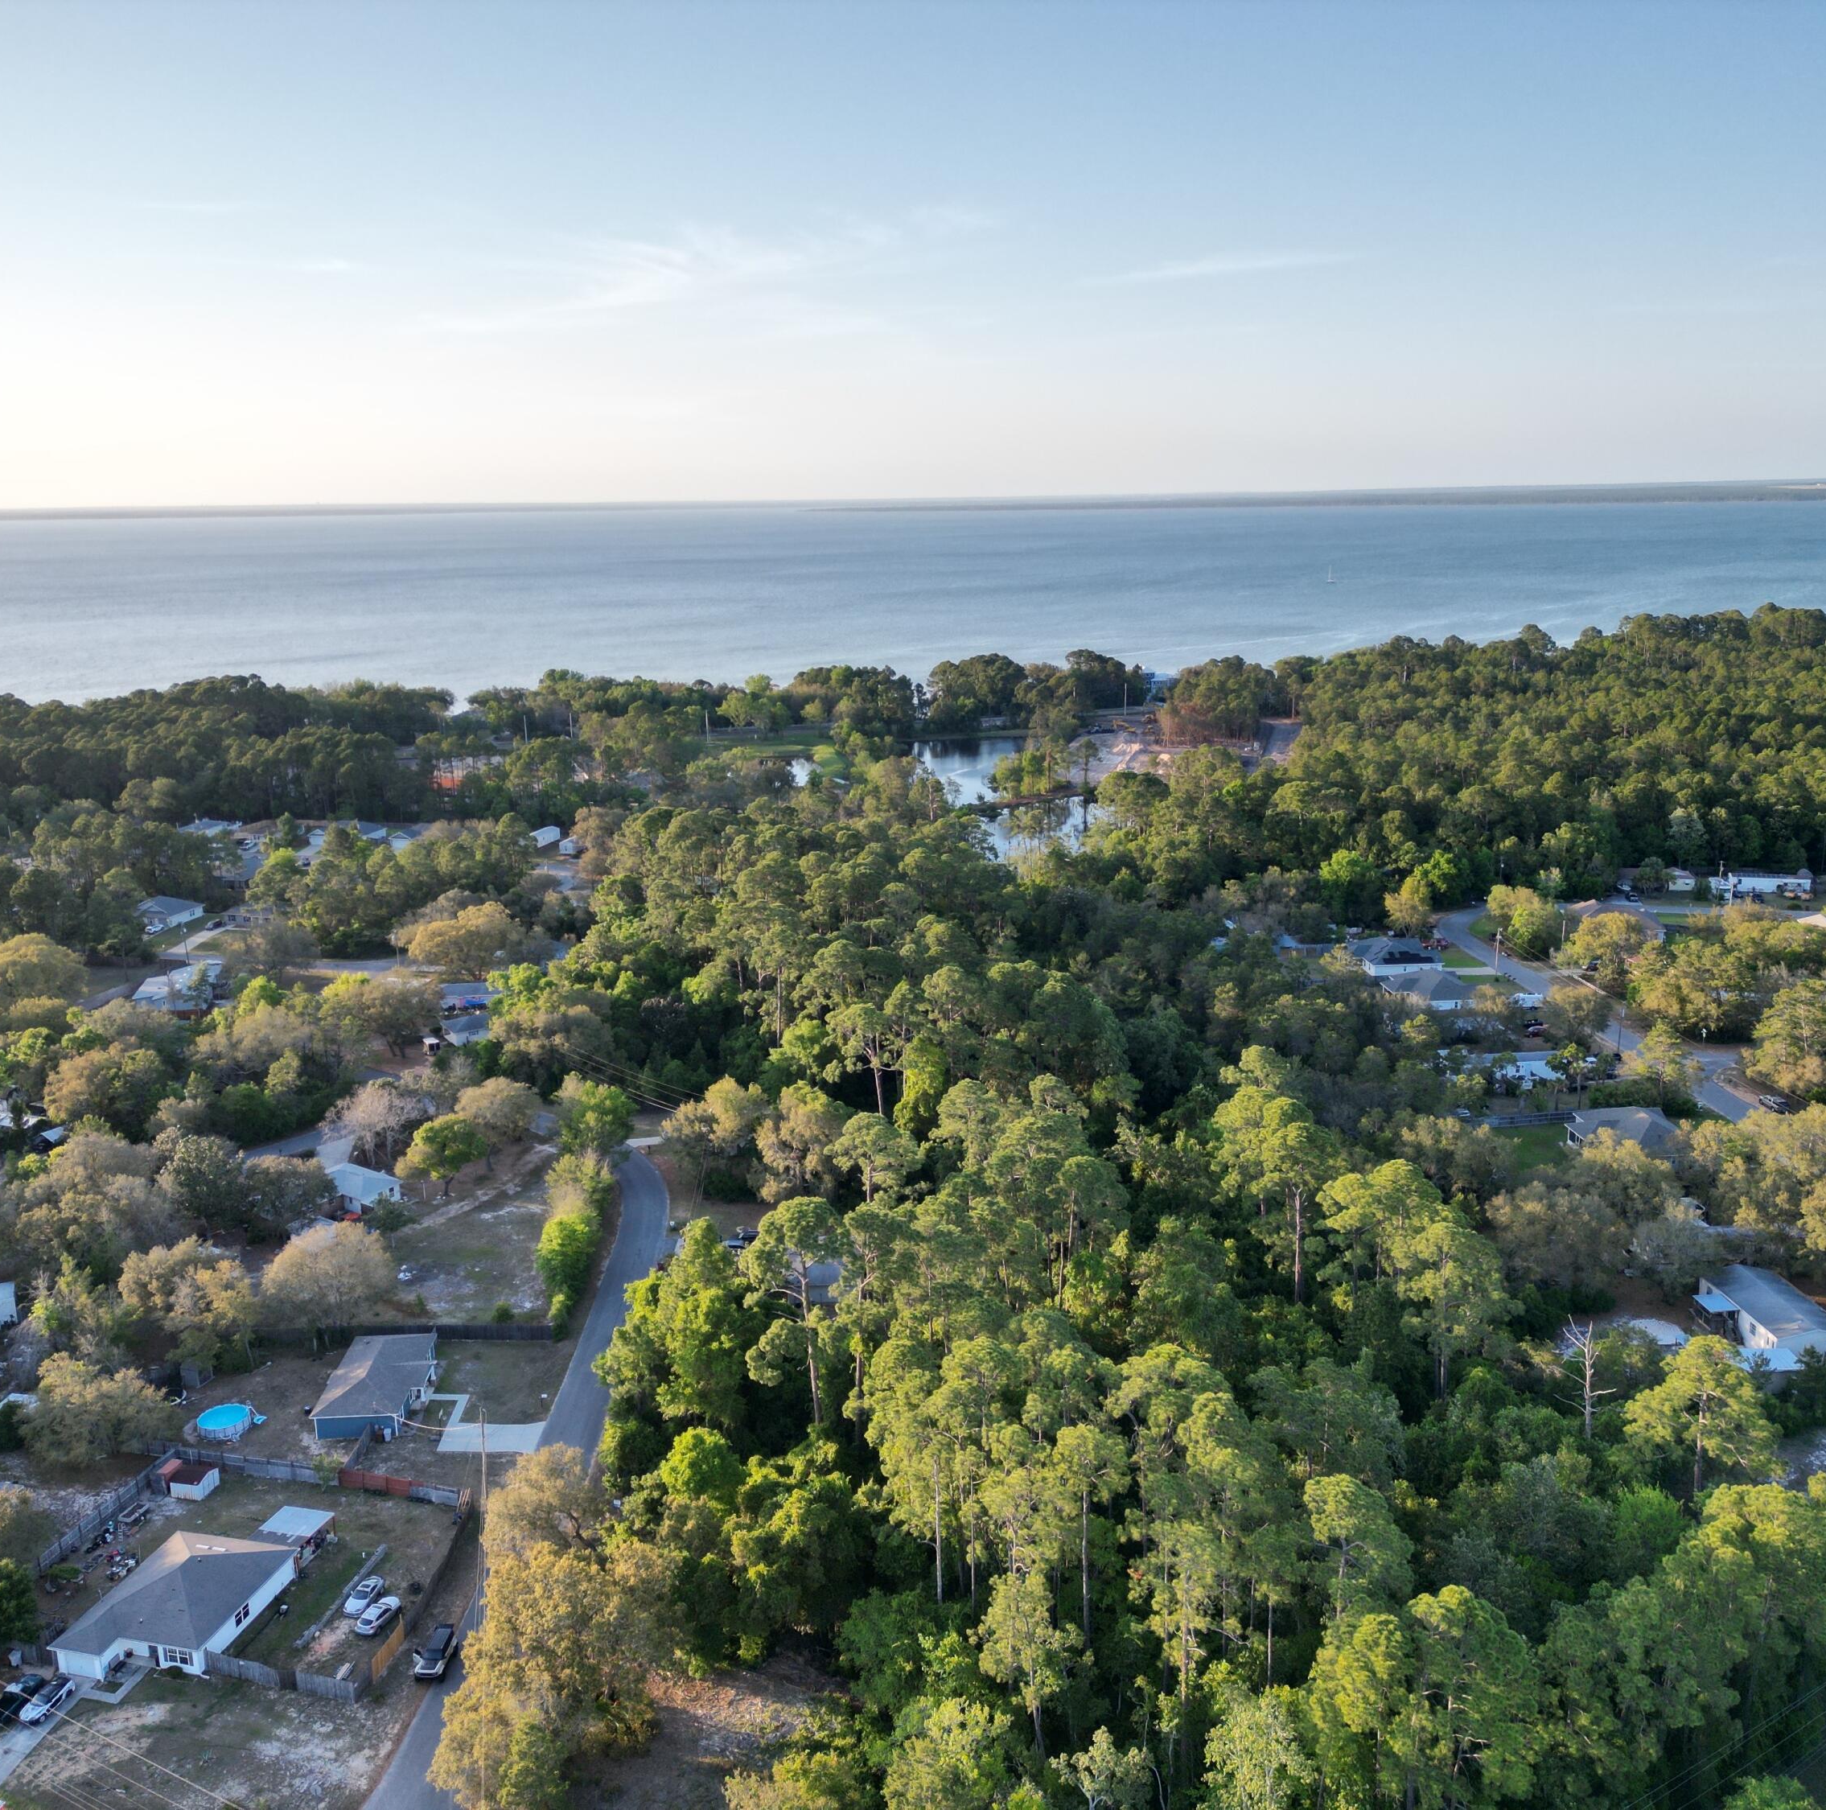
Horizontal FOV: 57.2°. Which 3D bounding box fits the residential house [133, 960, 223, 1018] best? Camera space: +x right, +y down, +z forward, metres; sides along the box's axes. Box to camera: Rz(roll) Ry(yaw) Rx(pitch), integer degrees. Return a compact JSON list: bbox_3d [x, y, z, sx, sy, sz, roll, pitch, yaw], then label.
[{"bbox_3d":[-135.694,15.414,310.393,13.500,4.500,16.000,-3,14,-7],"label":"residential house"}]

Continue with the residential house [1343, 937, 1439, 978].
[{"bbox_3d":[92.276,9.454,319.537,14.010,4.800,16.150,-2,14,-4],"label":"residential house"}]

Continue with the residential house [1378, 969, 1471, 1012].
[{"bbox_3d":[92.014,14.681,298.307,15.110,4.900,15.650,-2,14,-4],"label":"residential house"}]

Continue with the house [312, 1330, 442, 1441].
[{"bbox_3d":[-54.444,48.467,171.872,10.100,4.700,16.200,-1,14,-2],"label":"house"}]

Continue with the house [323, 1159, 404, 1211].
[{"bbox_3d":[-73.417,37.171,220.387,13.000,3.800,7.100,8,17,32],"label":"house"}]

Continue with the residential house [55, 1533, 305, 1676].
[{"bbox_3d":[-60.212,56.935,137.423,11.900,5.050,15.800,3,14,14],"label":"residential house"}]

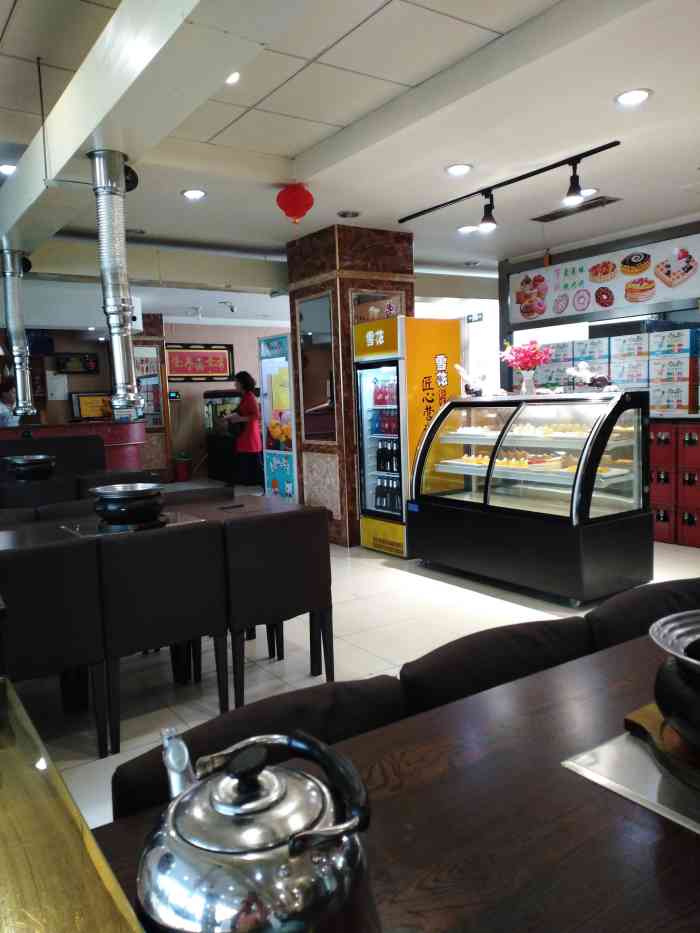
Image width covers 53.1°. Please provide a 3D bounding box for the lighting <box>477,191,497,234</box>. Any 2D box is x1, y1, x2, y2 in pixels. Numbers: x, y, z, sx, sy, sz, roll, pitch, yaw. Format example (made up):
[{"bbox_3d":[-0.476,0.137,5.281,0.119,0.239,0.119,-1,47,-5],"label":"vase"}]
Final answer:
[{"bbox_3d":[0.956,-1.759,4.871,0.120,0.285,0.120,-7,8,-34],"label":"lighting"}]

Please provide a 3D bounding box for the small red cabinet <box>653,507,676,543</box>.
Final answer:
[{"bbox_3d":[2.664,0.454,5.879,0.330,0.310,0.350,-7,8,-34],"label":"small red cabinet"}]

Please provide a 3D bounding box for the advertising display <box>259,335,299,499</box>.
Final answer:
[{"bbox_3d":[-0.458,-0.357,7.127,0.600,1.900,0.650,-7,8,-34],"label":"advertising display"}]

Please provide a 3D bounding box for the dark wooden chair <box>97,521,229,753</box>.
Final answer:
[{"bbox_3d":[-0.864,0.657,3.029,0.520,0.850,0.530,-7,8,-34],"label":"dark wooden chair"}]

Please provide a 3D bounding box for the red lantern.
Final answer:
[{"bbox_3d":[-0.346,-1.668,4.444,0.236,0.260,0.236,-2,7,0],"label":"red lantern"}]

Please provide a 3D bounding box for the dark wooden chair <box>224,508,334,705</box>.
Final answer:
[{"bbox_3d":[-0.435,0.605,3.323,0.515,0.850,0.530,-7,8,-34],"label":"dark wooden chair"}]

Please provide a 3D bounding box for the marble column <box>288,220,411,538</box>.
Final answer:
[{"bbox_3d":[0.048,-0.703,6.433,0.835,2.700,0.795,-7,8,-34],"label":"marble column"}]

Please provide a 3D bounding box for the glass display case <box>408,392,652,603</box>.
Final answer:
[{"bbox_3d":[1.201,0.126,5.036,0.785,1.275,1.630,-7,8,-34],"label":"glass display case"}]

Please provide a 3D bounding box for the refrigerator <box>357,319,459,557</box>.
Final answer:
[{"bbox_3d":[0.507,-0.253,5.902,0.680,1.890,0.590,-7,8,-34],"label":"refrigerator"}]

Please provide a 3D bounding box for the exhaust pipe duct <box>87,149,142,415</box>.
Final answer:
[{"bbox_3d":[-0.976,-0.757,2.965,0.184,1.100,0.184,-7,8,-34],"label":"exhaust pipe duct"}]

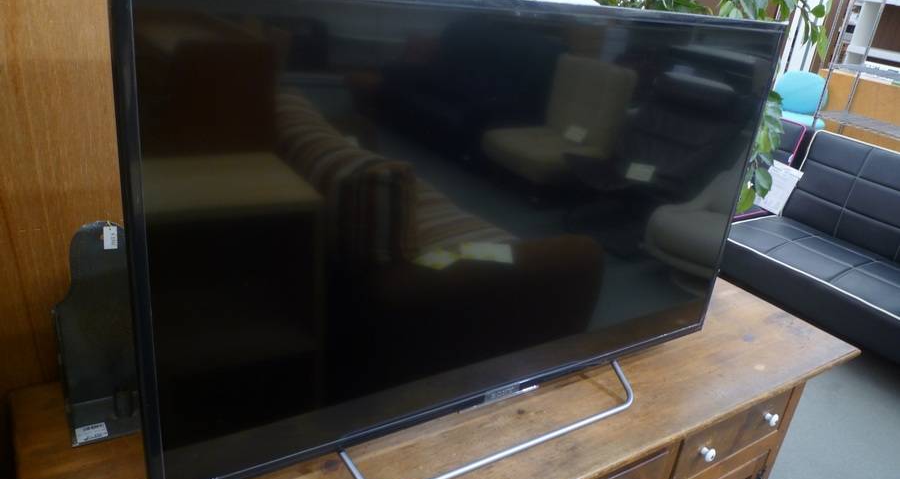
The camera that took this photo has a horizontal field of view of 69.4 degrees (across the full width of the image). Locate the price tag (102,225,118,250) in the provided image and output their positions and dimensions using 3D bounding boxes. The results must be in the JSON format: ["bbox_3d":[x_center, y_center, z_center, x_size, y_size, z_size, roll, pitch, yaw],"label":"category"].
[{"bbox_3d":[-0.441,-0.002,0.846,0.016,0.032,0.002,-5,24,-35],"label":"price tag"}]

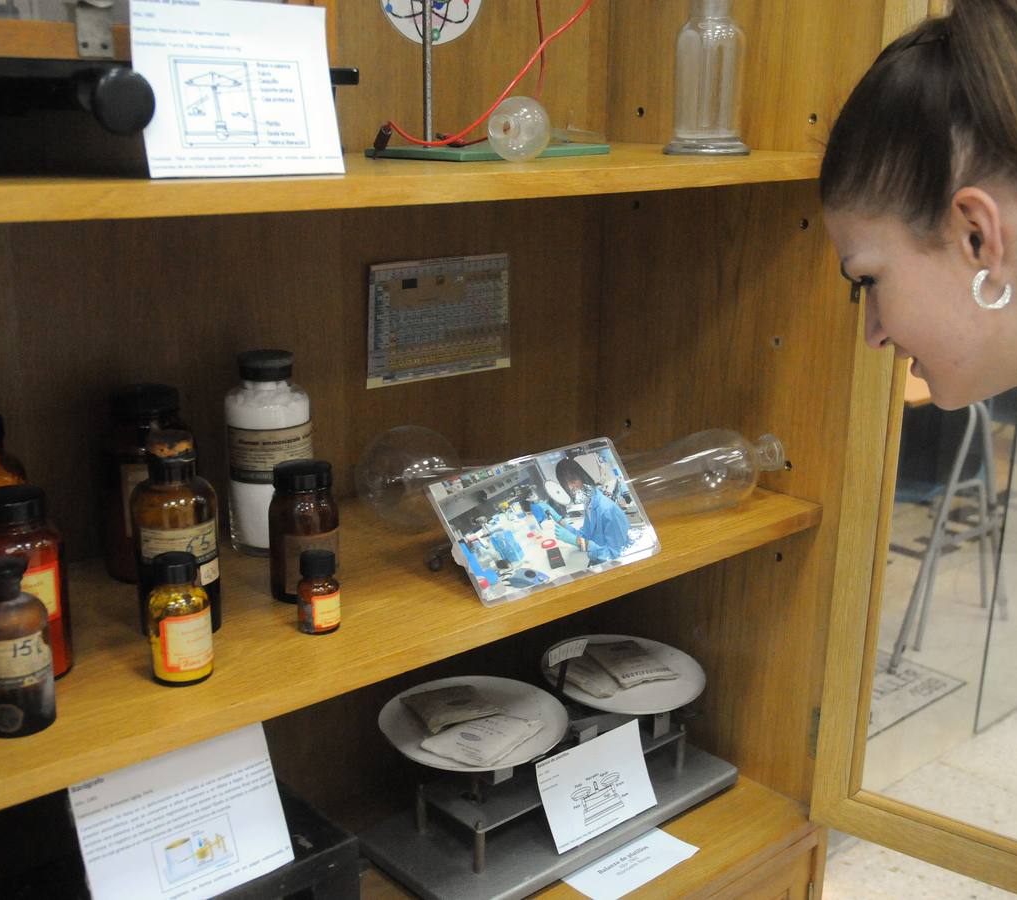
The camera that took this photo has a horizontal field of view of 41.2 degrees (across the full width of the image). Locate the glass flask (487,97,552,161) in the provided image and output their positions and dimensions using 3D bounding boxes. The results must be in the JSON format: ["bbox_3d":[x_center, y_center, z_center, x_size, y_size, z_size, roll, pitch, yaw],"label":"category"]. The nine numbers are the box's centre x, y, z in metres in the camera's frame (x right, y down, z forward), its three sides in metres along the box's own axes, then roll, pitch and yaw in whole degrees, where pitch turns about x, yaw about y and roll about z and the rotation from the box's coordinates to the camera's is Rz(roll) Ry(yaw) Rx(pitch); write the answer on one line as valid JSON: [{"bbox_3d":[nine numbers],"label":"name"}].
[{"bbox_3d":[0.007,-0.268,1.133,0.054,0.054,0.069,6,16,17],"label":"glass flask"}]

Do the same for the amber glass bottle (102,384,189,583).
[{"bbox_3d":[-0.306,0.027,1.139,0.067,0.159,0.067,-4,16,-20],"label":"amber glass bottle"}]

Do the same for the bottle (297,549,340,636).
[{"bbox_3d":[-0.147,0.109,1.044,0.033,0.059,0.033,1,15,0],"label":"bottle"}]

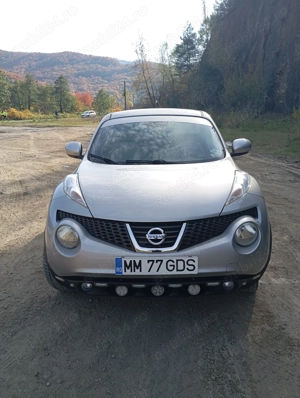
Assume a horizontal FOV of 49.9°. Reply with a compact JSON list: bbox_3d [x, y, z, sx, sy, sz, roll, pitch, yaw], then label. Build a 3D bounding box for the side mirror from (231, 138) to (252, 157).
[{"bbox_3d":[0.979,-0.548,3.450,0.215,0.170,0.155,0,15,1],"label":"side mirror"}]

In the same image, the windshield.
[{"bbox_3d":[0.075,-0.644,3.399,1.420,0.440,0.800,0,15,1],"label":"windshield"}]

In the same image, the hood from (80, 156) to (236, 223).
[{"bbox_3d":[0.069,-0.119,2.609,1.430,0.250,1.200,0,15,1],"label":"hood"}]

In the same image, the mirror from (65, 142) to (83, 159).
[{"bbox_3d":[-0.818,-0.517,3.450,0.200,0.165,0.155,0,15,1],"label":"mirror"}]

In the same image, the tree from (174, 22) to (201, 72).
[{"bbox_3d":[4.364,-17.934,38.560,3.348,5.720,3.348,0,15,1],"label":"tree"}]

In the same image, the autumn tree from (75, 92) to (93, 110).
[{"bbox_3d":[-15.089,-21.878,73.174,4.084,4.345,4.084,0,15,1],"label":"autumn tree"}]

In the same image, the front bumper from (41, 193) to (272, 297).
[{"bbox_3d":[0.064,0.334,2.276,1.740,0.630,0.540,0,15,1],"label":"front bumper"}]

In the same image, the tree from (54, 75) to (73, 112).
[{"bbox_3d":[-18.283,-22.389,68.961,4.277,7.930,4.277,0,15,1],"label":"tree"}]

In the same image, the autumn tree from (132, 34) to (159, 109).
[{"bbox_3d":[-0.629,-17.234,45.084,3.635,10.487,3.635,0,15,1],"label":"autumn tree"}]

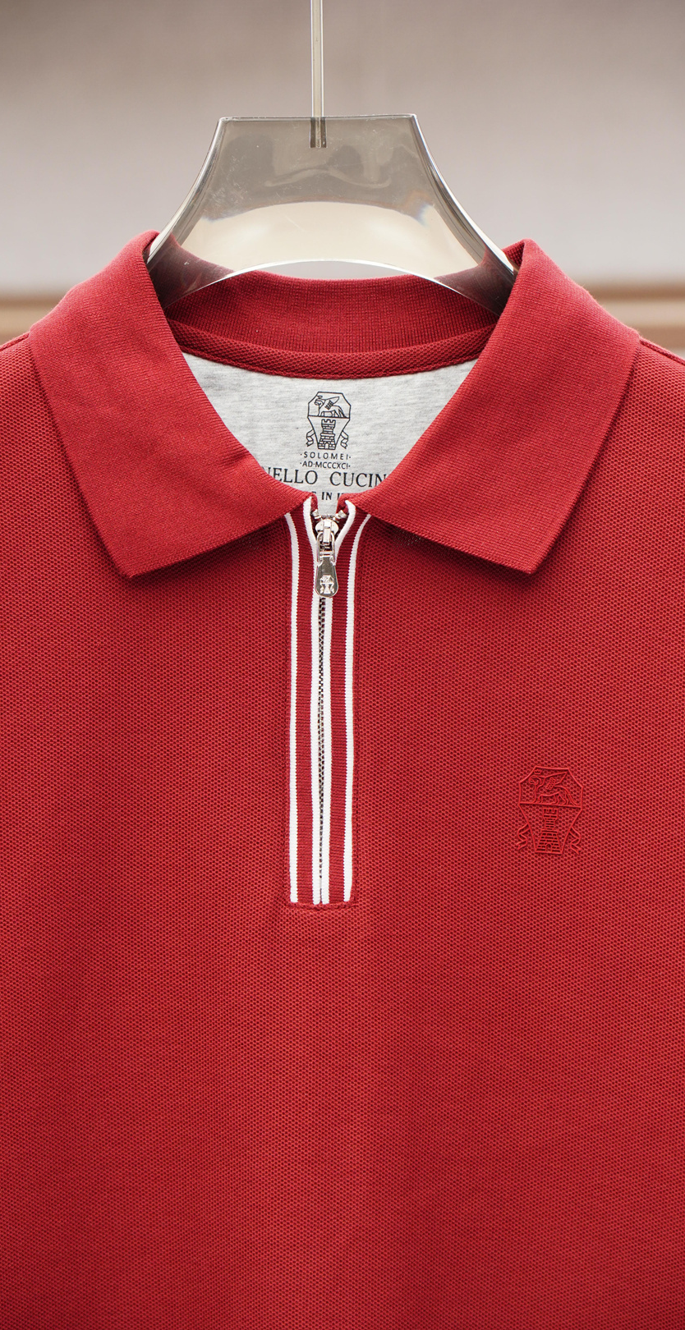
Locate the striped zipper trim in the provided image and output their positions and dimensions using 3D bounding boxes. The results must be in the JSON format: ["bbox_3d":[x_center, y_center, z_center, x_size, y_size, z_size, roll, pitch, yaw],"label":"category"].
[{"bbox_3d":[-0.006,0.015,1.480,0.033,0.164,0.020,0,-3,0],"label":"striped zipper trim"}]

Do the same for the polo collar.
[{"bbox_3d":[-0.004,-0.107,1.520,0.249,0.143,0.130,0,2,0],"label":"polo collar"}]

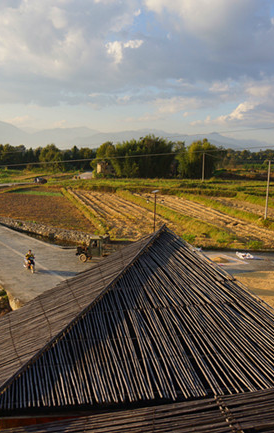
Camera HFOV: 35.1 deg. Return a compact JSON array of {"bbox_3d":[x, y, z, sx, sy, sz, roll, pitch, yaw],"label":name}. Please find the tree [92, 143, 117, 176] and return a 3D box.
[{"bbox_3d":[-9.450,-16.800,126.000,6.840,9.360,6.500,0,9,0],"label":"tree"}]

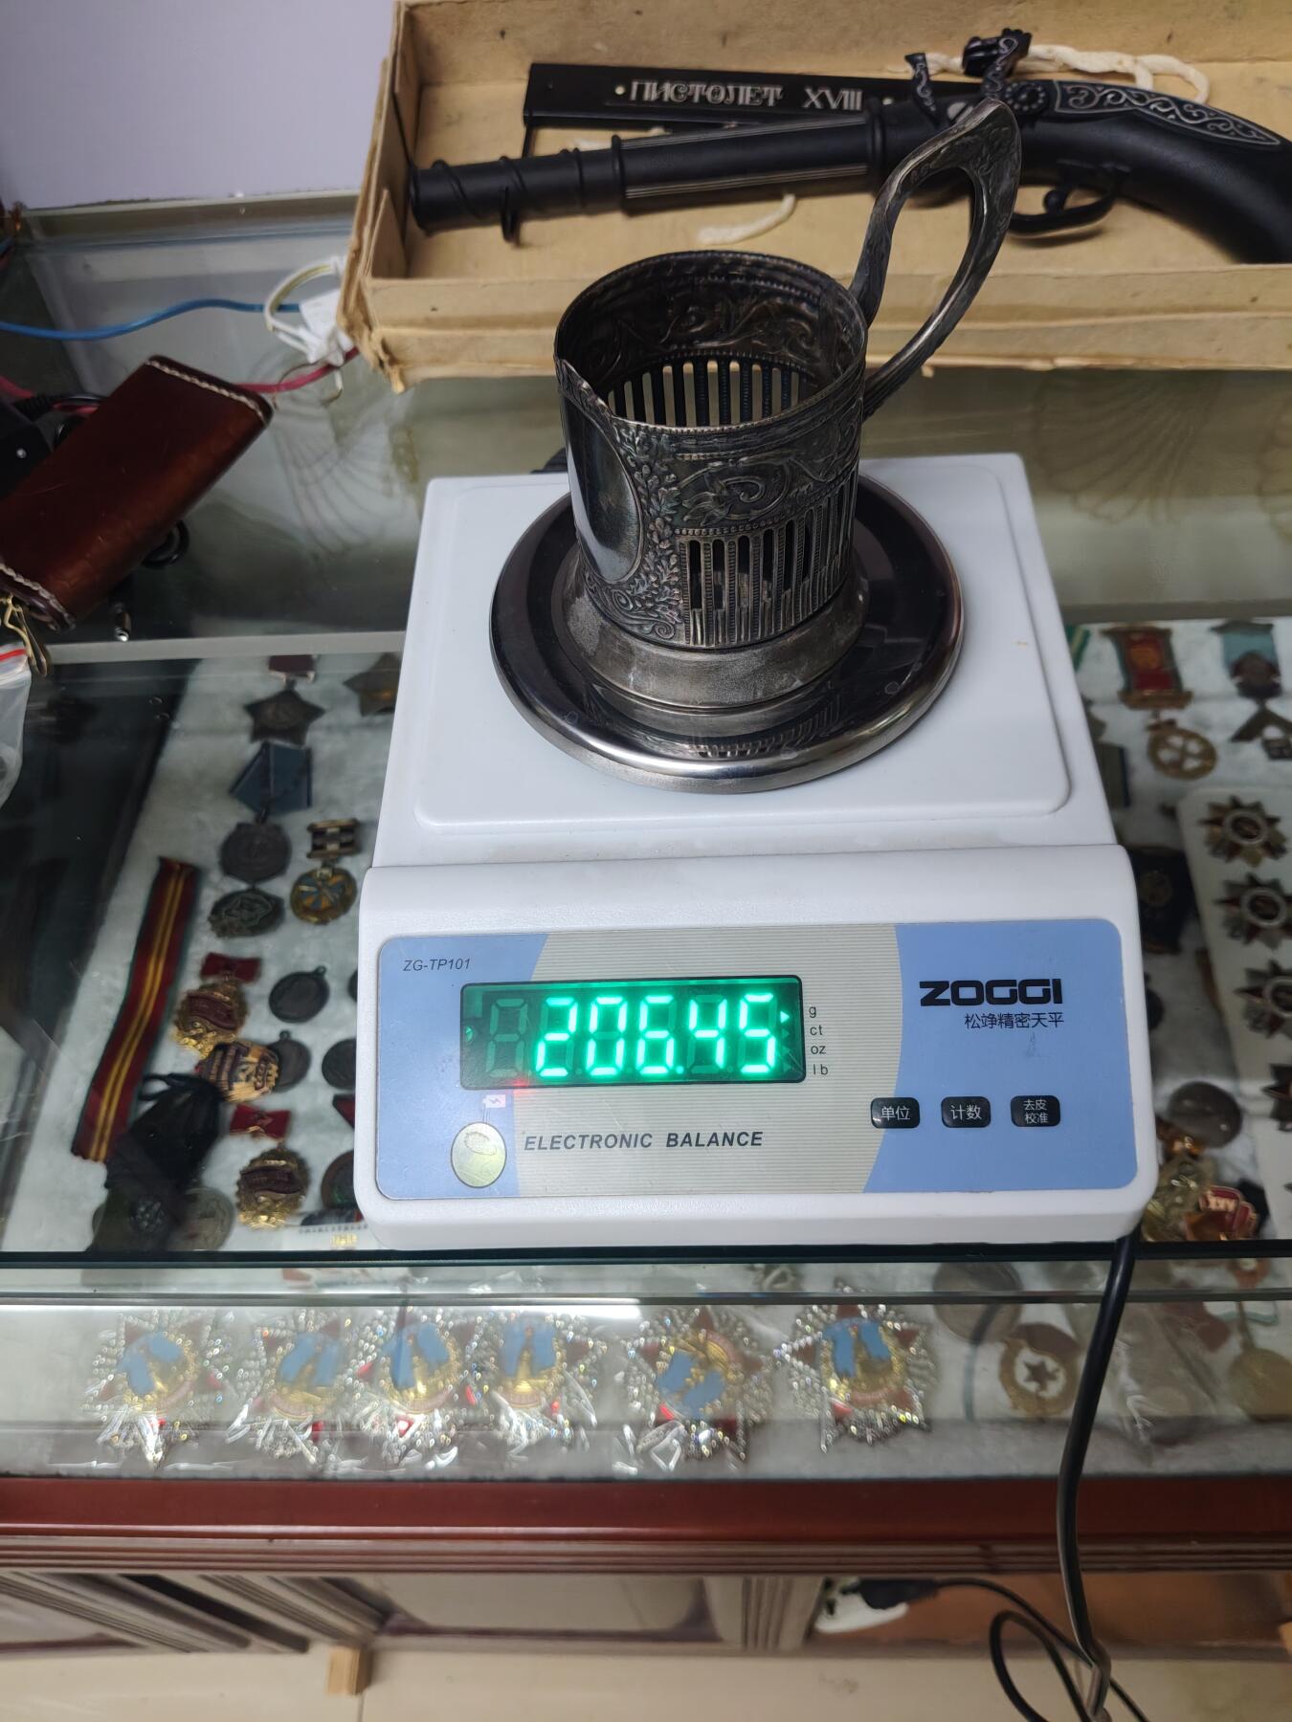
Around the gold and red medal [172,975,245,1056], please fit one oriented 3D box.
[{"bbox_3d":[-0.222,0.079,0.659,0.038,0.006,0.046,6,56,8],"label":"gold and red medal"}]

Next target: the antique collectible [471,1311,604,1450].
[{"bbox_3d":[-0.046,0.219,0.548,0.065,0.008,0.065,-3,55,2],"label":"antique collectible"}]

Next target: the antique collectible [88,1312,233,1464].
[{"bbox_3d":[-0.221,0.238,0.587,0.070,0.008,0.070,-38,61,-21],"label":"antique collectible"}]

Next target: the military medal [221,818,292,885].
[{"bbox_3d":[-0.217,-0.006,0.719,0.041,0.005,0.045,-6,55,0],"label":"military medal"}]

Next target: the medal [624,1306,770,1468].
[{"bbox_3d":[0.022,0.219,0.543,0.065,0.008,0.065,-40,62,-22],"label":"medal"}]

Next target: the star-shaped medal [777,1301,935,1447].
[{"bbox_3d":[0.089,0.213,0.543,0.065,0.008,0.065,-8,55,-2],"label":"star-shaped medal"}]

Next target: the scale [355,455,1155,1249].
[{"bbox_3d":[0.025,-0.018,0.358,0.191,0.074,0.231,-1,54,3],"label":"scale"}]

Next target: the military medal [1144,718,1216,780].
[{"bbox_3d":[0.298,-0.064,0.724,0.037,0.004,0.045,-6,54,0],"label":"military medal"}]

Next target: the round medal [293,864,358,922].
[{"bbox_3d":[-0.185,0.018,0.744,0.037,0.004,0.042,-3,54,1],"label":"round medal"}]

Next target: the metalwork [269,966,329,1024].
[{"bbox_3d":[-0.189,0.073,0.706,0.033,0.003,0.037,24,59,19],"label":"metalwork"}]

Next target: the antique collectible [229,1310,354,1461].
[{"bbox_3d":[-0.158,0.236,0.584,0.068,0.008,0.070,17,57,15],"label":"antique collectible"}]

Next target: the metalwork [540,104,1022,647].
[{"bbox_3d":[0.032,-0.116,0.319,0.118,0.112,0.080,-20,56,-10],"label":"metalwork"}]

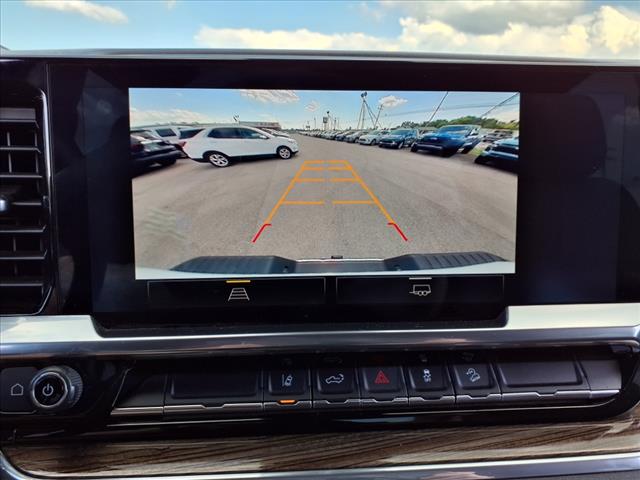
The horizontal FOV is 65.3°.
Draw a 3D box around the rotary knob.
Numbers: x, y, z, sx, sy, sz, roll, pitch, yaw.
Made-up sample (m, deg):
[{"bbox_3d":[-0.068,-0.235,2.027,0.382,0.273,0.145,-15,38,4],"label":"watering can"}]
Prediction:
[{"bbox_3d":[-0.149,0.084,0.281,0.025,0.025,0.014,-1,-9,-4],"label":"rotary knob"}]

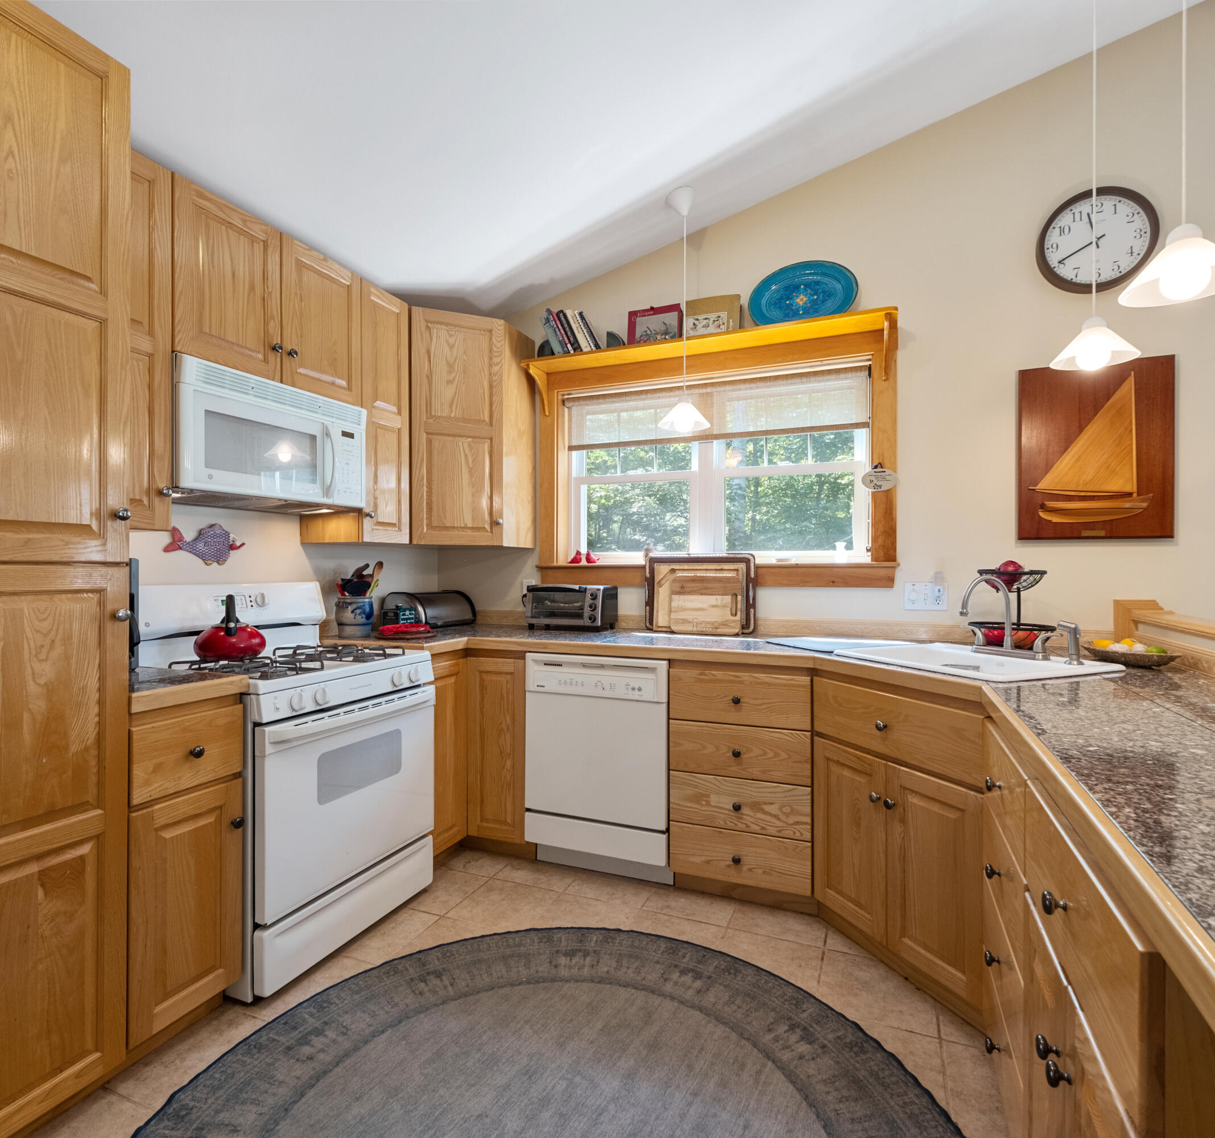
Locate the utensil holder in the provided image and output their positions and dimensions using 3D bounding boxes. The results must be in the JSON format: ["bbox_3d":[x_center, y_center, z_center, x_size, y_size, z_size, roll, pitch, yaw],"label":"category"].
[{"bbox_3d":[-1.106,0.212,2.885,0.161,0.171,0.161,0,0,24],"label":"utensil holder"}]

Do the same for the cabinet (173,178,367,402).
[{"bbox_3d":[-1.284,-0.905,2.376,0.333,0.530,0.758,0,0,24],"label":"cabinet"}]

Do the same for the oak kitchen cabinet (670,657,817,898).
[{"bbox_3d":[0.587,0.737,2.644,0.509,0.789,0.613,0,0,24],"label":"oak kitchen cabinet"}]

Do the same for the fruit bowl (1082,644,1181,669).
[{"bbox_3d":[1.509,0.251,1.909,0.225,0.052,0.205,0,0,38],"label":"fruit bowl"}]

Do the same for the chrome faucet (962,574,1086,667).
[{"bbox_3d":[1.223,0.151,2.069,0.250,0.255,0.390,0,0,-21],"label":"chrome faucet"}]

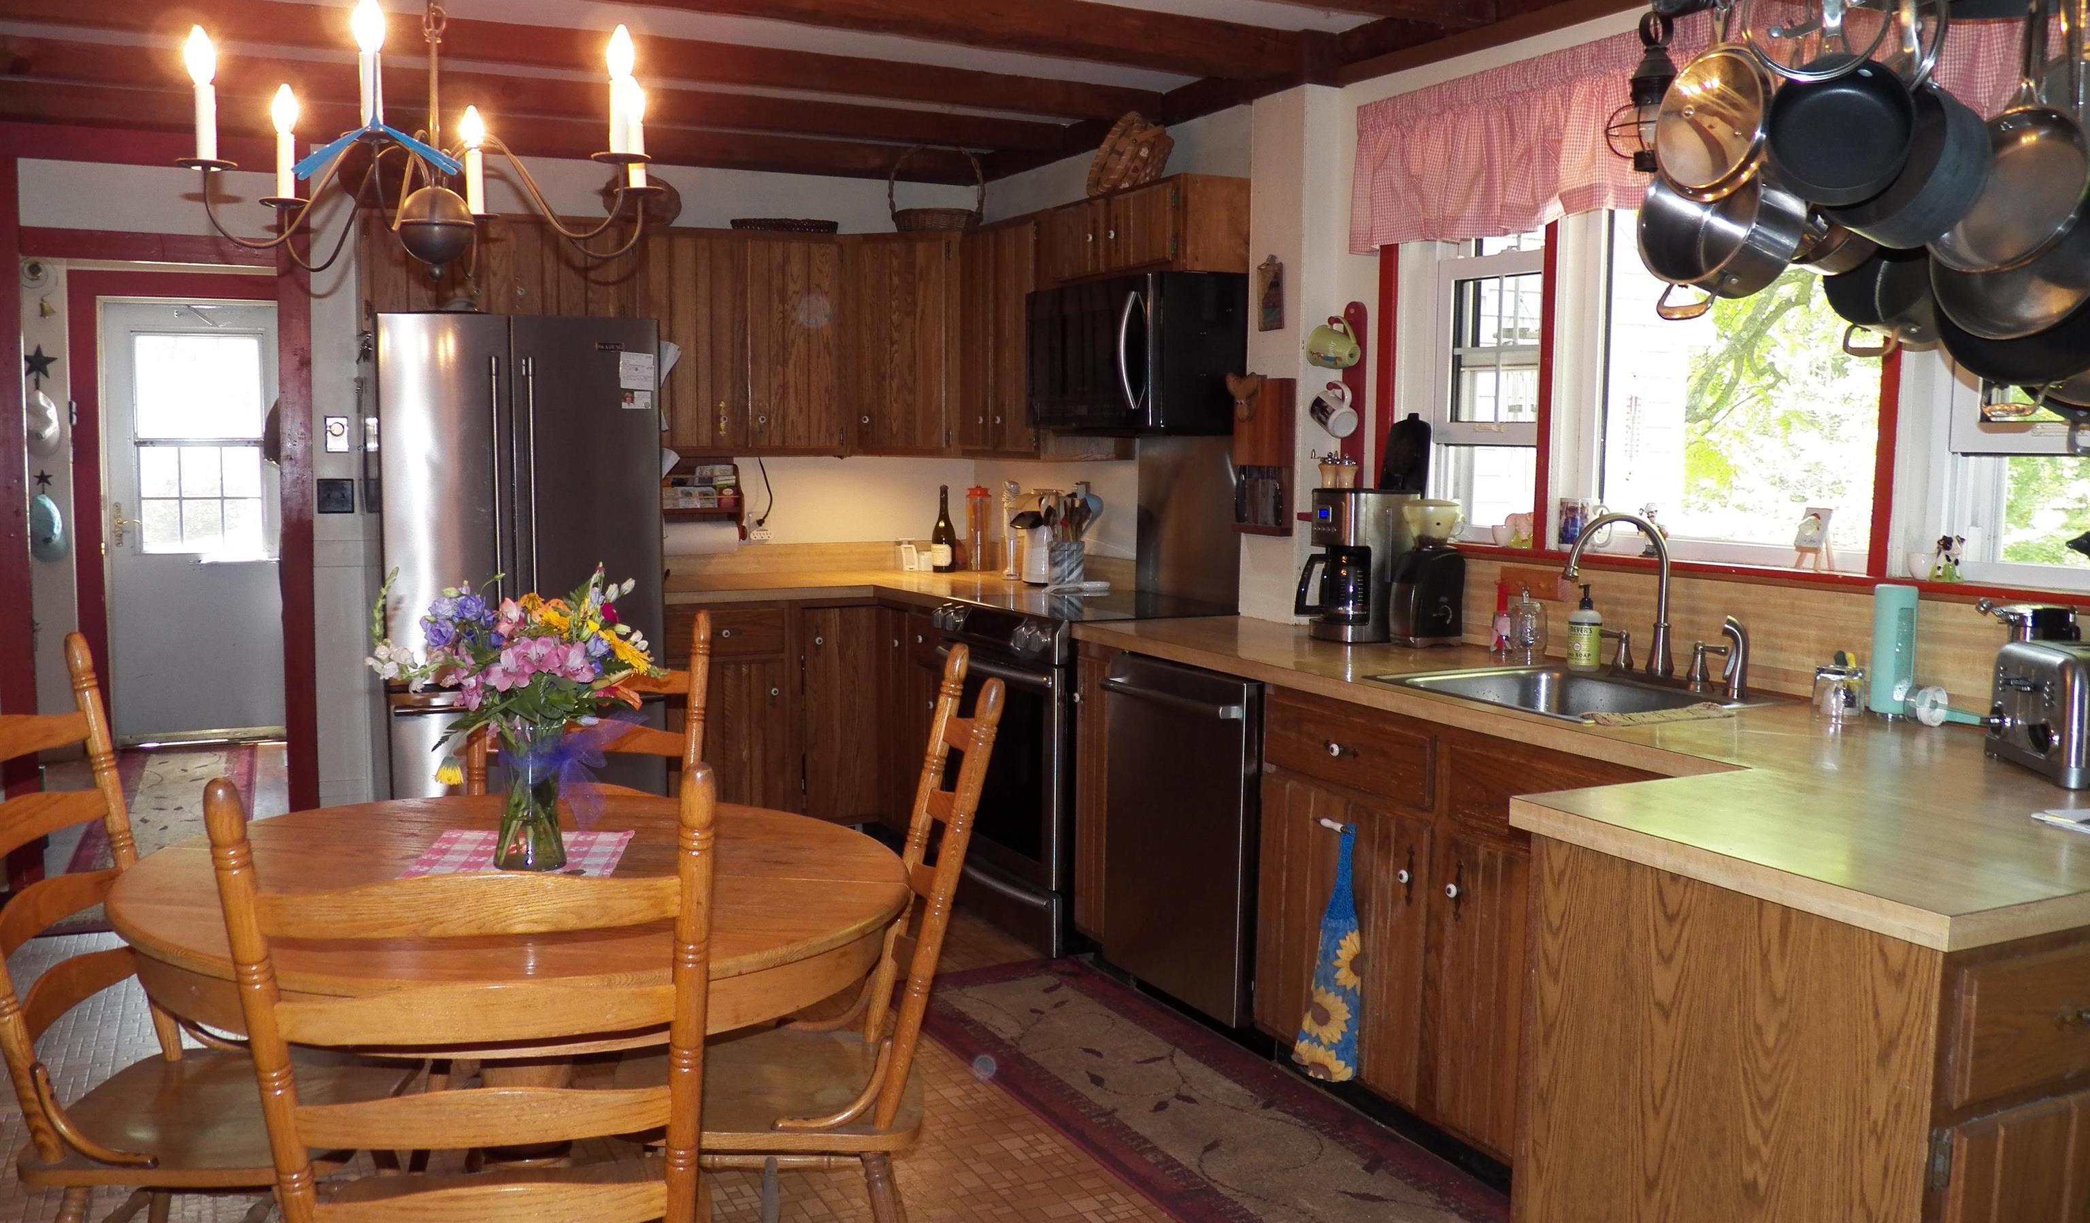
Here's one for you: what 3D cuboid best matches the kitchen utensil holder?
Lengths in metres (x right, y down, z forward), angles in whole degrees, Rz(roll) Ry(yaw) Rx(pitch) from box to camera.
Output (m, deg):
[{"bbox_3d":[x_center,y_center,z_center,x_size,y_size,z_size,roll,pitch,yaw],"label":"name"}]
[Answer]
[{"bbox_3d":[0.074,-0.159,5.535,0.112,0.155,0.112,0,6,0],"label":"kitchen utensil holder"}]

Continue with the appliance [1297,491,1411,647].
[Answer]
[{"bbox_3d":[0.752,-0.111,4.165,0.275,0.362,0.195,-3,7,-27],"label":"appliance"}]

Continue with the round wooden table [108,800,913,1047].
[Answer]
[{"bbox_3d":[-0.755,0.742,2.453,1.081,0.750,1.081,0,6,0],"label":"round wooden table"}]

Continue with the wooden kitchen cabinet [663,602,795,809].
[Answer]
[{"bbox_3d":[-1.085,0.368,5.367,0.395,0.845,0.607,-3,7,-27],"label":"wooden kitchen cabinet"}]

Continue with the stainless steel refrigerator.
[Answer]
[{"bbox_3d":[-1.583,0.001,4.977,0.754,1.695,0.769,-3,7,-27],"label":"stainless steel refrigerator"}]

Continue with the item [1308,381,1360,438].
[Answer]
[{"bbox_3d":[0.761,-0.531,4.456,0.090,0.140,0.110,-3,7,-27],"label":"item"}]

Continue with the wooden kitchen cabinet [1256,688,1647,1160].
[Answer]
[{"bbox_3d":[0.965,0.594,3.277,0.597,0.835,1.118,-3,7,-27],"label":"wooden kitchen cabinet"}]

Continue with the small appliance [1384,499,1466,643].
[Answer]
[{"bbox_3d":[0.934,-0.093,4.097,0.160,0.345,0.125,-3,7,-27],"label":"small appliance"}]

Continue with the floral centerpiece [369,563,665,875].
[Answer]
[{"bbox_3d":[-0.835,0.156,2.677,0.440,0.465,0.400,-2,7,-17],"label":"floral centerpiece"}]

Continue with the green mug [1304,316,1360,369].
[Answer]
[{"bbox_3d":[0.711,-0.668,4.194,0.105,0.126,0.101,-3,7,-27],"label":"green mug"}]

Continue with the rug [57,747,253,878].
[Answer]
[{"bbox_3d":[-3.157,0.750,6.122,0.570,0.012,2.800,-3,7,-25],"label":"rug"}]

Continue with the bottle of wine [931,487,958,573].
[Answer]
[{"bbox_3d":[-0.356,-0.297,6.061,0.080,0.310,0.080,-3,7,-27],"label":"bottle of wine"}]

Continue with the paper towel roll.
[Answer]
[{"bbox_3d":[-1.187,-0.253,5.788,0.280,0.120,0.120,-3,7,-27],"label":"paper towel roll"}]

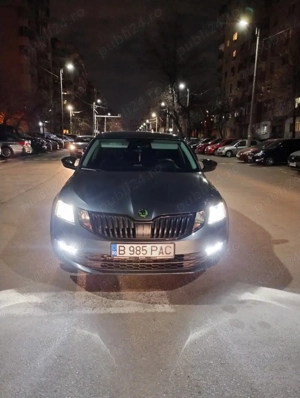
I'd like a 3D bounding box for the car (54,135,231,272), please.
[{"bbox_3d":[-0.172,-0.265,4.860,1.840,1.460,4.650,1,11,-3],"label":"car"}]

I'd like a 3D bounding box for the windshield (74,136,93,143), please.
[{"bbox_3d":[-4.006,-3.665,19.885,1.420,0.520,0.600,1,11,-3],"label":"windshield"}]

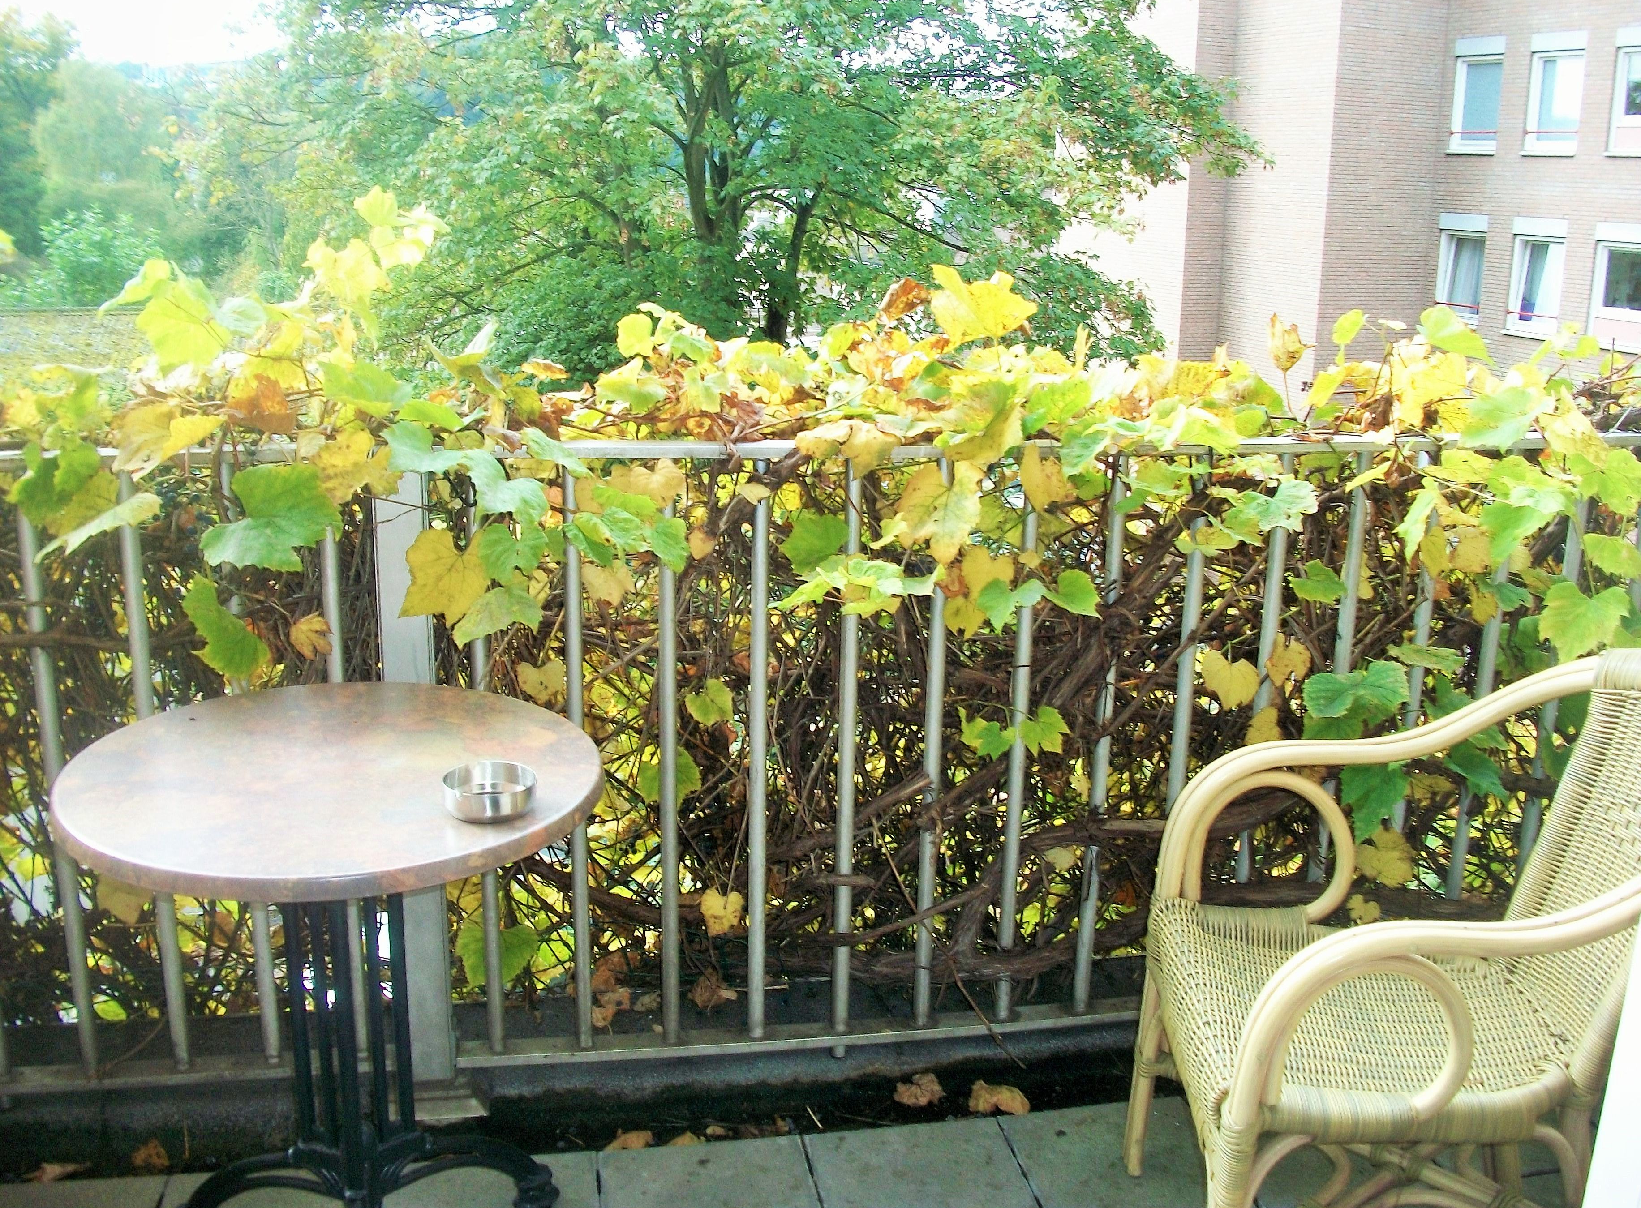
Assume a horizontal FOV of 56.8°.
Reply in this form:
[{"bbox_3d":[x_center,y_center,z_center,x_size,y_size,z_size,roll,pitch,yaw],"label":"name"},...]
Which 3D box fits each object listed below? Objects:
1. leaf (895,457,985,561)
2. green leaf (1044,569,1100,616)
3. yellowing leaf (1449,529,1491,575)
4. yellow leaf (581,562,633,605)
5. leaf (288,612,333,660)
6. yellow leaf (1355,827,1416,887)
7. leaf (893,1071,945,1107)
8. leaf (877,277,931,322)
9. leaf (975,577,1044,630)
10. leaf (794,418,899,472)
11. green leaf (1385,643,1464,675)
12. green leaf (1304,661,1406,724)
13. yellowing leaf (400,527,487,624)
[{"bbox_3d":[0.169,-0.127,2.125,0.126,0.141,0.035,-3,1,-10],"label":"leaf"},{"bbox_3d":[0.373,-0.017,2.249,0.088,0.077,0.030,7,-9,19],"label":"green leaf"},{"bbox_3d":[0.987,-0.079,2.306,0.058,0.073,0.030,6,16,16],"label":"yellowing leaf"},{"bbox_3d":[-0.301,-0.029,2.153,0.071,0.062,0.030,-1,10,-9],"label":"yellow leaf"},{"bbox_3d":[-0.698,0.045,2.075,0.061,0.067,0.025,-3,6,-14],"label":"leaf"},{"bbox_3d":[0.899,0.402,2.415,0.081,0.087,0.040,6,16,15],"label":"yellow leaf"},{"bbox_3d":[0.150,0.744,2.323,0.079,0.030,0.065,-1,16,-10],"label":"leaf"},{"bbox_3d":[0.122,-0.447,2.228,0.077,0.064,0.035,-1,5,-9],"label":"leaf"},{"bbox_3d":[0.270,0.000,2.163,0.097,0.070,0.045,3,15,4],"label":"leaf"},{"bbox_3d":[0.036,-0.217,2.097,0.145,0.072,0.050,-1,-10,-9],"label":"leaf"},{"bbox_3d":[0.937,0.083,2.348,0.127,0.030,0.059,16,50,5],"label":"green leaf"},{"bbox_3d":[0.820,0.132,2.320,0.171,0.106,0.045,9,-24,-6],"label":"green leaf"},{"bbox_3d":[-0.498,-0.037,2.008,0.111,0.127,0.045,-2,16,-13],"label":"yellowing leaf"}]

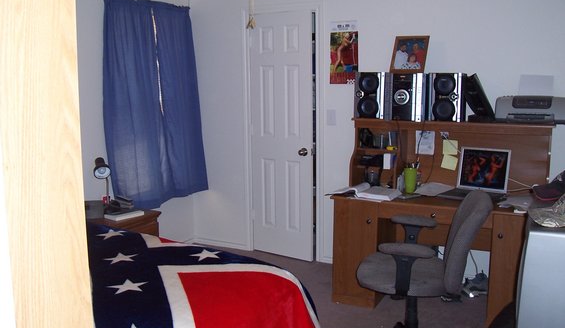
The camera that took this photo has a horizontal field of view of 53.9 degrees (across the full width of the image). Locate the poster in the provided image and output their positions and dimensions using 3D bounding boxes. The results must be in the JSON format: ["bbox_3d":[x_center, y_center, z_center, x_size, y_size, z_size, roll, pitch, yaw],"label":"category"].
[{"bbox_3d":[0.478,-0.861,4.290,0.226,0.485,0.012,4,10,27],"label":"poster"}]

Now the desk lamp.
[{"bbox_3d":[-1.290,0.137,3.990,0.140,0.390,0.190,-3,9,-18],"label":"desk lamp"}]

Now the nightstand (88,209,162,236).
[{"bbox_3d":[-1.202,0.659,3.878,0.470,0.585,0.580,4,10,27],"label":"nightstand"}]

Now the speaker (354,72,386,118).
[{"bbox_3d":[0.671,-0.487,4.002,0.222,0.328,0.255,4,10,27],"label":"speaker"}]

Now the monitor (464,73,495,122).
[{"bbox_3d":[1.315,-0.446,3.721,0.190,0.325,0.350,2,9,15],"label":"monitor"}]

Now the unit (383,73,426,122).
[{"bbox_3d":[0.904,-0.469,3.894,0.265,0.328,0.320,4,10,27],"label":"unit"}]

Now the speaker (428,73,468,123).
[{"bbox_3d":[1.127,-0.452,3.768,0.218,0.325,0.255,4,10,27],"label":"speaker"}]

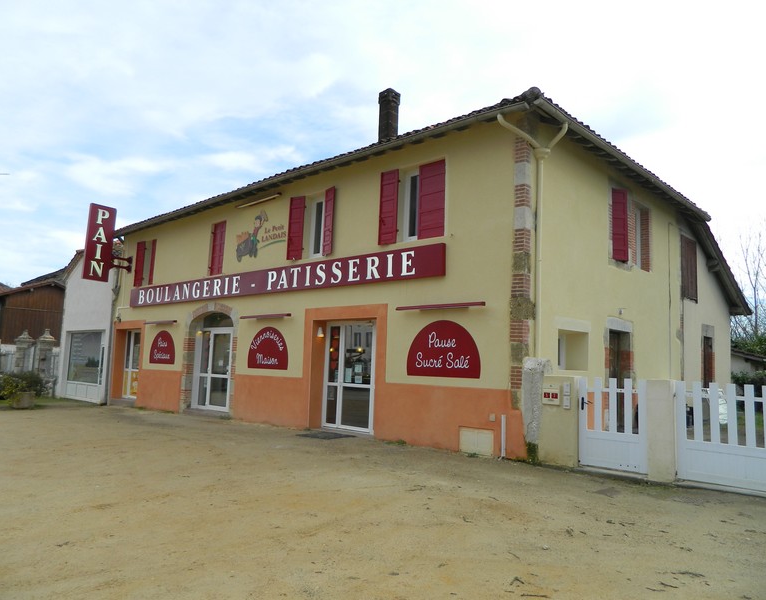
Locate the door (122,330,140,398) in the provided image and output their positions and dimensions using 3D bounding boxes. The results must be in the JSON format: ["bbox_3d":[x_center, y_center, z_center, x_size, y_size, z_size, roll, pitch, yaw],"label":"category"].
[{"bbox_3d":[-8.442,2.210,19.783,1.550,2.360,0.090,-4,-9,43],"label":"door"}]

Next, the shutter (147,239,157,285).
[{"bbox_3d":[-7.487,-1.219,18.835,0.410,1.470,0.050,-4,-9,43],"label":"shutter"}]

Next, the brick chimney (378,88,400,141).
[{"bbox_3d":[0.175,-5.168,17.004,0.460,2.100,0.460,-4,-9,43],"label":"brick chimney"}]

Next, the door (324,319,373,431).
[{"bbox_3d":[-0.675,1.662,12.583,1.660,2.380,0.090,-4,-9,43],"label":"door"}]

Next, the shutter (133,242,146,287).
[{"bbox_3d":[-8.103,-1.197,19.282,0.460,1.490,0.050,-4,-9,43],"label":"shutter"}]

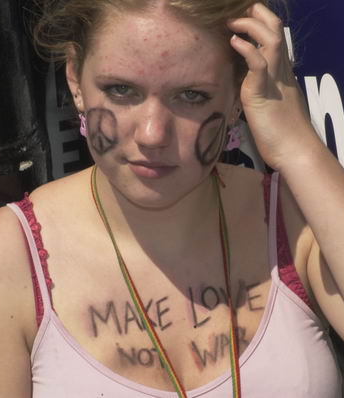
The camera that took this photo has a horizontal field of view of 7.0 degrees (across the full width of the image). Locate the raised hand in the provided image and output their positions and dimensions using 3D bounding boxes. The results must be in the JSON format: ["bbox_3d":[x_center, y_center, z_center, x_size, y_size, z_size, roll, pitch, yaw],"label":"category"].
[{"bbox_3d":[0.095,-0.106,2.620,0.065,0.158,0.085,-12,-2,16],"label":"raised hand"}]

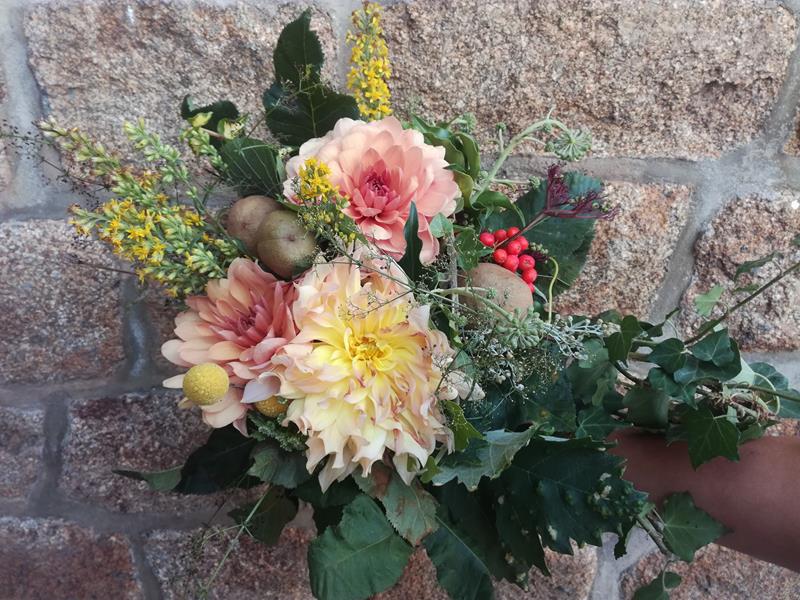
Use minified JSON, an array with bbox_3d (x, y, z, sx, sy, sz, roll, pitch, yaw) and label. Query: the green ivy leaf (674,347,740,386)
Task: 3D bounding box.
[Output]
[{"bbox_3d":[0.230,0.049,0.465,0.051,0.028,0.026,-3,-30,-8],"label":"green ivy leaf"}]

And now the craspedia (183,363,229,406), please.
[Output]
[{"bbox_3d":[-0.136,0.059,0.435,0.031,0.031,0.031,-2,6,0],"label":"craspedia"}]

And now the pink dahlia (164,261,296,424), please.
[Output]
[{"bbox_3d":[-0.129,0.034,0.485,0.113,0.125,0.075,1,9,19],"label":"pink dahlia"}]

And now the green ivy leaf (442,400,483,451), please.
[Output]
[{"bbox_3d":[0.046,0.096,0.475,0.033,0.038,0.016,-2,7,0],"label":"green ivy leaf"}]

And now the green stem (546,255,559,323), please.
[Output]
[{"bbox_3d":[0.117,-0.006,0.475,0.008,0.052,0.009,-2,7,0],"label":"green stem"}]

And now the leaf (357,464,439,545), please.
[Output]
[{"bbox_3d":[-0.003,0.159,0.495,0.067,0.070,0.022,-2,-11,0],"label":"leaf"}]

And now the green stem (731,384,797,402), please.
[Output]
[{"bbox_3d":[0.285,0.073,0.490,0.055,0.007,0.007,11,-6,-6],"label":"green stem"}]

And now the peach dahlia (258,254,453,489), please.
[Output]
[{"bbox_3d":[-0.032,0.052,0.455,0.140,0.166,0.075,0,-7,-5],"label":"peach dahlia"}]

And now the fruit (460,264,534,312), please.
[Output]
[{"bbox_3d":[0.073,-0.005,0.490,0.060,0.050,0.050,0,6,0],"label":"fruit"}]

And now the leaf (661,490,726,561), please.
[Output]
[{"bbox_3d":[0.221,0.169,0.465,0.052,0.050,0.014,-2,-8,-6],"label":"leaf"}]

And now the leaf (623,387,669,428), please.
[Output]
[{"bbox_3d":[0.179,0.078,0.455,0.034,0.031,0.014,-1,6,3],"label":"leaf"}]

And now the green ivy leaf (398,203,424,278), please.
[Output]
[{"bbox_3d":[0.008,-0.041,0.455,0.019,0.059,0.018,-2,7,0],"label":"green ivy leaf"}]

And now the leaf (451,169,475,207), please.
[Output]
[{"bbox_3d":[0.046,-0.081,0.455,0.018,0.029,0.014,-4,6,-22],"label":"leaf"}]

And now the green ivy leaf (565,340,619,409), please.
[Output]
[{"bbox_3d":[0.150,0.057,0.485,0.041,0.055,0.015,-1,-8,-6],"label":"green ivy leaf"}]

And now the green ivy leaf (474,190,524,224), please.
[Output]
[{"bbox_3d":[0.079,-0.073,0.495,0.041,0.026,0.018,5,-17,-4],"label":"green ivy leaf"}]

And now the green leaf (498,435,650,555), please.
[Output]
[{"bbox_3d":[0.126,0.143,0.460,0.110,0.084,0.028,11,-12,-1],"label":"green leaf"}]

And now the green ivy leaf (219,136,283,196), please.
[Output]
[{"bbox_3d":[-0.113,-0.102,0.475,0.050,0.046,0.018,-1,6,6],"label":"green ivy leaf"}]

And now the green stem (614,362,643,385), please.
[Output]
[{"bbox_3d":[0.168,0.054,0.460,0.025,0.005,0.006,41,0,0],"label":"green stem"}]

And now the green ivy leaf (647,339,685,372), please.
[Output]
[{"bbox_3d":[0.193,0.040,0.450,0.027,0.025,0.012,-1,6,3],"label":"green ivy leaf"}]

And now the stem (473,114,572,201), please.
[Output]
[{"bbox_3d":[0.088,-0.103,0.460,0.032,0.084,0.022,42,0,0],"label":"stem"}]

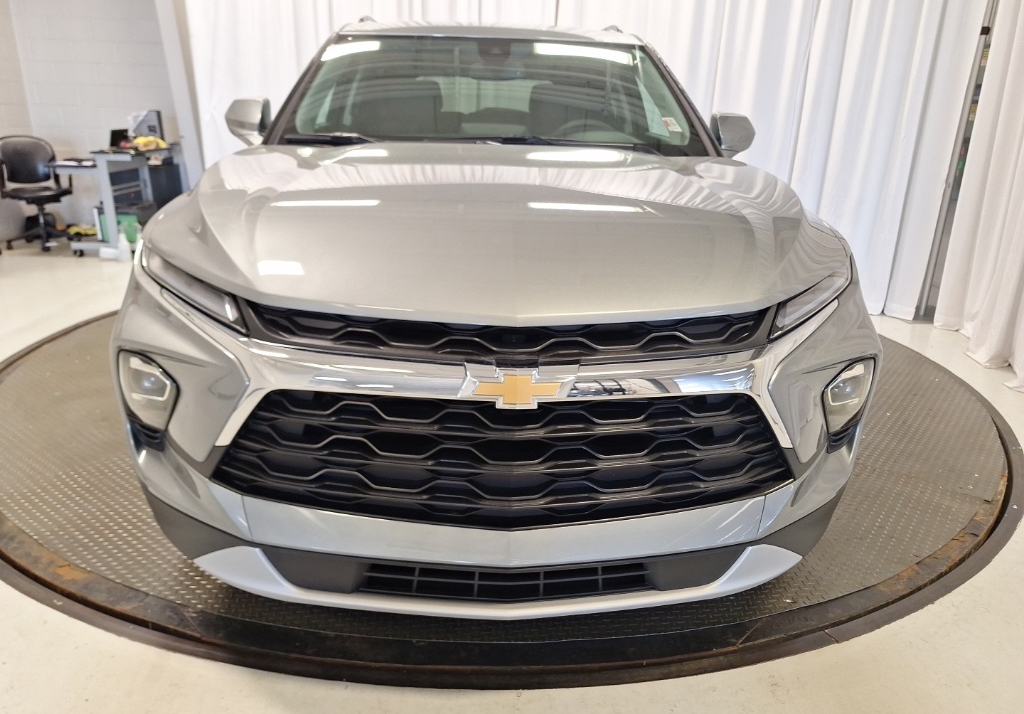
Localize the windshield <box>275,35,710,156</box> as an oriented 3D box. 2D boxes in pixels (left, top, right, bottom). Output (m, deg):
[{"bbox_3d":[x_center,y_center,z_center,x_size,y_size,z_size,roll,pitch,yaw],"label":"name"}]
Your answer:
[{"bbox_3d":[-0.062,-1.017,2.596,1.520,0.170,0.810,0,52,-3],"label":"windshield"}]

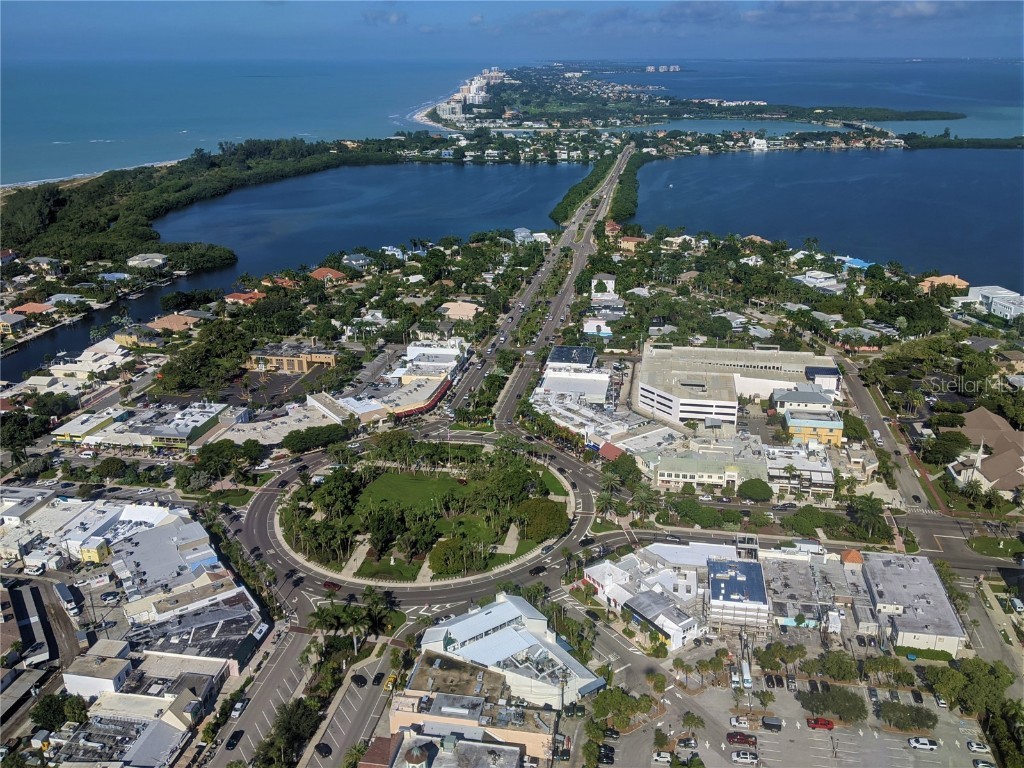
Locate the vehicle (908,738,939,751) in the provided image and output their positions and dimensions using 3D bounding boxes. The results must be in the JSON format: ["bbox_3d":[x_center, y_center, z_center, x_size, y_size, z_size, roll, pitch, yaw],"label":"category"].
[{"bbox_3d":[94.410,82.220,183.470,5.900,1.900,2.050,3,23,7],"label":"vehicle"}]

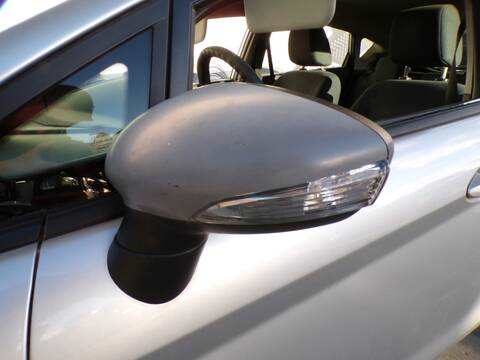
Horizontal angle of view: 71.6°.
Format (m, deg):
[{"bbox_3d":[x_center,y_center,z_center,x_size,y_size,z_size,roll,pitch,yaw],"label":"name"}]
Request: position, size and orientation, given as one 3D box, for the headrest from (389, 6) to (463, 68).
[{"bbox_3d":[0.638,-0.487,1.130,0.120,0.190,0.240,-8,21,-28],"label":"headrest"}]

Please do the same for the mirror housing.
[{"bbox_3d":[-0.014,0.013,0.334,0.255,0.218,0.160,14,25,35],"label":"mirror housing"}]

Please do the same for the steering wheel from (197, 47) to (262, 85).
[{"bbox_3d":[-0.019,-0.166,0.891,0.100,0.375,0.375,-32,30,-17],"label":"steering wheel"}]

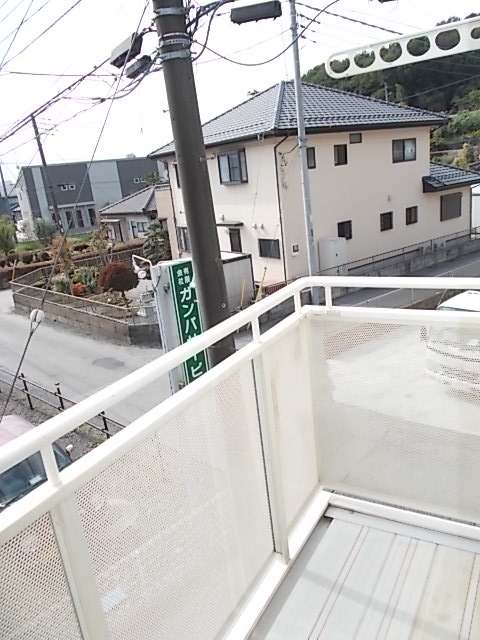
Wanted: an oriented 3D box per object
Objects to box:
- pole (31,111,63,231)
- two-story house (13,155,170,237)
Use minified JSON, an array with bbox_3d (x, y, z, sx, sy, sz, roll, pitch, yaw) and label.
[{"bbox_3d":[-19.319,-14.209,48.432,0.400,12.040,0.400,-14,18,-18],"label":"pole"},{"bbox_3d":[-17.755,-15.626,60.114,17.500,7.900,6.500,-17,19,-31],"label":"two-story house"}]

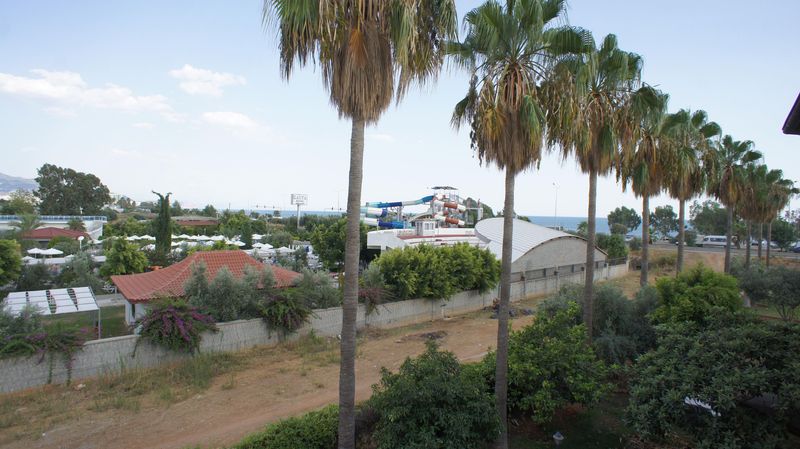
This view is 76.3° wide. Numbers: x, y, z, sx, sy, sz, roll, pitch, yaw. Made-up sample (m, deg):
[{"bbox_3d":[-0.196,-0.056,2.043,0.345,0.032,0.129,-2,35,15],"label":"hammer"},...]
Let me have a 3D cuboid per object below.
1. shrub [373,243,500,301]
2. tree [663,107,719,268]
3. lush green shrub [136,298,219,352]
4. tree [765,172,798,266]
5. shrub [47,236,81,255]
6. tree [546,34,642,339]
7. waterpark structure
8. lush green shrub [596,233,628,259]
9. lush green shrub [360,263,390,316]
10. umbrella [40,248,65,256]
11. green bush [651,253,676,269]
[{"bbox_3d":[3.656,4.129,45.329,4.200,5.200,12.500,2,2,44],"label":"shrub"},{"bbox_3d":[16.290,-0.400,28.930,3.700,12.000,3.600,1,1,0],"label":"tree"},{"bbox_3d":[-11.955,5.329,27.000,2.000,2.700,3.500,2,2,44],"label":"lush green shrub"},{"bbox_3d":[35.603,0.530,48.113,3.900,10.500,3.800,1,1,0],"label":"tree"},{"bbox_3d":[-47.044,3.548,71.111,4.600,3.500,4.200,0,1,-33],"label":"shrub"},{"bbox_3d":[7.622,-0.594,20.147,3.900,13.600,3.800,1,1,0],"label":"tree"},{"bbox_3d":[3.218,-0.883,93.001,22.000,12.000,12.000,1,1,2],"label":"waterpark structure"},{"bbox_3d":[32.501,3.861,78.084,4.900,5.200,4.600,2,1,23],"label":"lush green shrub"},{"bbox_3d":[-1.825,4.413,35.039,2.300,3.600,2.200,1,1,0],"label":"lush green shrub"},{"bbox_3d":[-44.774,4.312,65.625,2.800,2.300,2.800,0,1,-34],"label":"umbrella"},{"bbox_3d":[41.431,5.660,80.000,4.100,2.500,3.500,2,1,27],"label":"green bush"}]

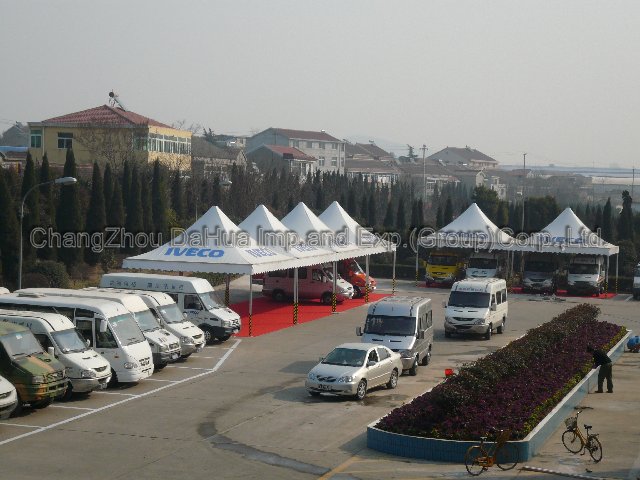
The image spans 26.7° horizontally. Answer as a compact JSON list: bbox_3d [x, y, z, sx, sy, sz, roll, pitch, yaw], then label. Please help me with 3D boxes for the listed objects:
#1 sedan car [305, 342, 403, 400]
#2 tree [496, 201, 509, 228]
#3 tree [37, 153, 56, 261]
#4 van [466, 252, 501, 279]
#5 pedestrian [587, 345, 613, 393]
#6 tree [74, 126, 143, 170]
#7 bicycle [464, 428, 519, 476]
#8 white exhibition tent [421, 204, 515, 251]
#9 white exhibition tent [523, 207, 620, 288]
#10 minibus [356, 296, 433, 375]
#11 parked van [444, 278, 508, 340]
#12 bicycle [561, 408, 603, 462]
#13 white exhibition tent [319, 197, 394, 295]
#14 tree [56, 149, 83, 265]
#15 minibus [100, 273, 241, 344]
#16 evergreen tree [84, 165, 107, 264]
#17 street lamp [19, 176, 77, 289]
[{"bbox_3d":[1.127,4.059,42.650,1.740,1.460,4.500,3,3,25],"label":"sedan car"},{"bbox_3d":[13.046,0.005,96.093,1.100,5.566,1.100,2,3,8],"label":"tree"},{"bbox_3d":[-19.295,-2.247,95.039,1.400,7.818,1.400,2,3,-12],"label":"tree"},{"bbox_3d":[11.082,1.810,88.158,2.050,2.600,5.300,3,3,18],"label":"van"},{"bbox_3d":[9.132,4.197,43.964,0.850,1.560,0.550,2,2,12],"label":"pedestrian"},{"bbox_3d":[-15.357,-5.337,98.000,5.000,6.000,5.000,2,2,17],"label":"tree"},{"bbox_3d":[3.920,4.849,30.953,1.680,1.000,0.560,0,3,-42],"label":"bicycle"},{"bbox_3d":[10.114,0.331,88.367,6.100,5.462,6.100,3,3,18],"label":"white exhibition tent"},{"bbox_3d":[15.811,0.630,86.510,6.100,5.462,6.100,3,3,18],"label":"white exhibition tent"},{"bbox_3d":[2.758,3.408,48.298,2.020,2.420,4.950,2,2,13],"label":"minibus"},{"bbox_3d":[6.948,3.055,60.074,2.020,2.420,4.950,3,2,19],"label":"parked van"},{"bbox_3d":[6.551,4.833,33.065,0.560,1.030,1.680,1,2,-18],"label":"bicycle"},{"bbox_3d":[0.776,0.488,78.287,6.100,5.462,6.100,3,3,18],"label":"white exhibition tent"},{"bbox_3d":[-17.078,-2.206,92.034,1.750,8.191,1.750,2,3,-11],"label":"tree"},{"bbox_3d":[-6.004,2.778,55.297,5.769,2.570,2.020,3,2,18],"label":"minibus"},{"bbox_3d":[-15.794,-1.850,95.052,1.450,7.279,1.450,2,3,-9],"label":"evergreen tree"},{"bbox_3d":[-10.883,0.802,53.778,2.400,6.400,0.350,3,3,18],"label":"street lamp"}]

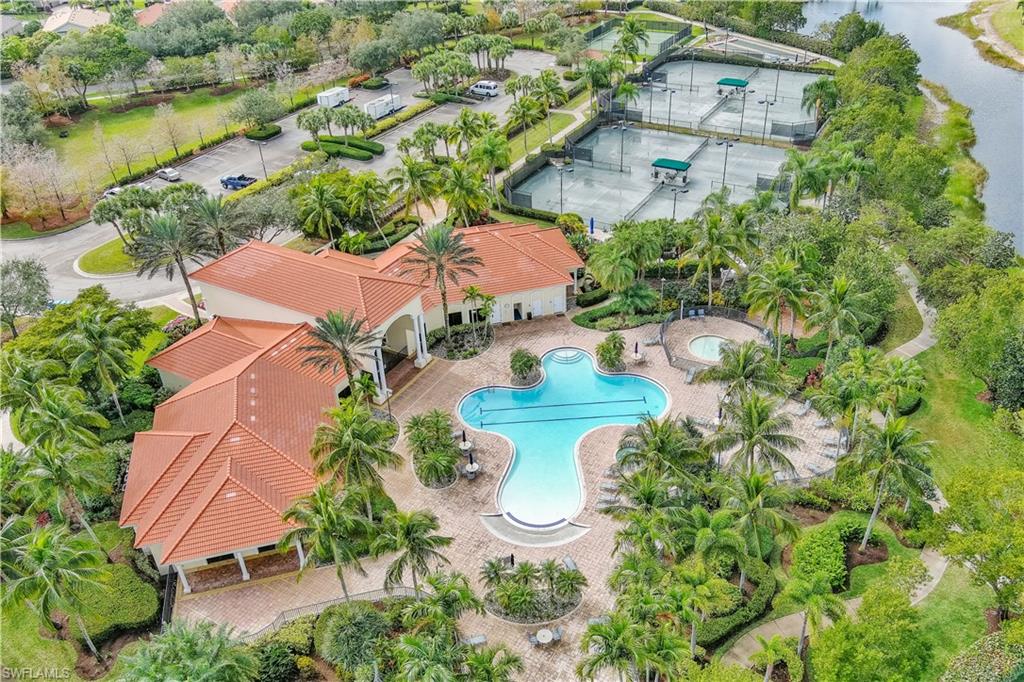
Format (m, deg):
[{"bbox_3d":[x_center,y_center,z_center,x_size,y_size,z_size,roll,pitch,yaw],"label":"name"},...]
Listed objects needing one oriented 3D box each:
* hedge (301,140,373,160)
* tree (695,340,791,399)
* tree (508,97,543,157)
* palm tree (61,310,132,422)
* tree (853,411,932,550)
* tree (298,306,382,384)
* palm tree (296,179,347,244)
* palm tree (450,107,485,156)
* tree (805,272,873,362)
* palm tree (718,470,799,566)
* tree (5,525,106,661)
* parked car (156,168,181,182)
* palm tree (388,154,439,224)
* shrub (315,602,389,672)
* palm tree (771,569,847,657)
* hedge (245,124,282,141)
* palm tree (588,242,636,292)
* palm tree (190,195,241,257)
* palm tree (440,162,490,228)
[{"bbox_3d":[-29.701,-32.386,140.585,15.167,0.900,2.279,16,38,26],"label":"hedge"},{"bbox_3d":[19.932,4.697,72.454,8.124,9.600,7.880,-3,33,0],"label":"tree"},{"bbox_3d":[2.048,-31.896,123.726,5.000,8.800,5.000,-3,33,0],"label":"tree"},{"bbox_3d":[-37.803,3.009,77.068,6.406,12.548,6.214,-3,33,0],"label":"palm tree"},{"bbox_3d":[27.056,10.951,60.079,5.658,12.154,5.489,-3,33,0],"label":"tree"},{"bbox_3d":[-14.234,2.630,70.904,6.900,11.200,6.900,-3,33,0],"label":"tree"},{"bbox_3d":[-24.249,-15.565,106.784,5.905,9.576,5.728,-3,33,0],"label":"palm tree"},{"bbox_3d":[-6.687,-31.091,124.644,5.568,7.383,5.289,-4,33,-2],"label":"palm tree"},{"bbox_3d":[29.505,-1.351,75.078,6.466,9.255,6.143,12,36,21],"label":"tree"},{"bbox_3d":[16.729,12.466,55.948,5.614,8.324,5.333,10,35,18],"label":"palm tree"},{"bbox_3d":[-27.223,16.133,50.981,6.600,11.700,6.600,-3,33,0],"label":"tree"},{"bbox_3d":[-52.072,-25.059,124.930,4.500,1.430,1.780,18,39,29],"label":"parked car"},{"bbox_3d":[-11.932,-16.831,100.564,6.300,10.900,6.300,-3,33,0],"label":"palm tree"},{"bbox_3d":[-10.350,19.121,53.177,4.500,2.800,4.100,-3,33,0],"label":"shrub"},{"bbox_3d":[17.776,17.339,50.061,4.391,6.582,4.171,13,37,23],"label":"palm tree"},{"bbox_3d":[-42.018,-34.956,139.134,4.200,0.860,5.000,12,36,22],"label":"hedge"},{"bbox_3d":[11.834,-8.676,97.120,5.532,5.471,5.366,-3,33,0],"label":"palm tree"},{"bbox_3d":[-31.574,-9.868,90.537,7.000,11.300,7.000,-3,33,0],"label":"palm tree"},{"bbox_3d":[-5.742,-16.436,100.315,6.200,9.200,6.200,-3,33,0],"label":"palm tree"}]

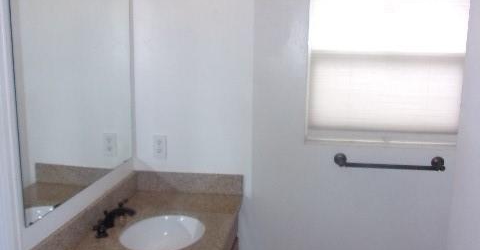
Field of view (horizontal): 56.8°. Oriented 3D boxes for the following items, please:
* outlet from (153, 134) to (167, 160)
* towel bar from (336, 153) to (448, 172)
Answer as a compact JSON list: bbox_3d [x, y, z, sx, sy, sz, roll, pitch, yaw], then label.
[{"bbox_3d":[-0.411,0.118,2.296,0.070,0.121,0.011,2,10,7],"label":"outlet"},{"bbox_3d":[0.721,0.183,2.119,0.515,0.054,0.075,2,10,7],"label":"towel bar"}]

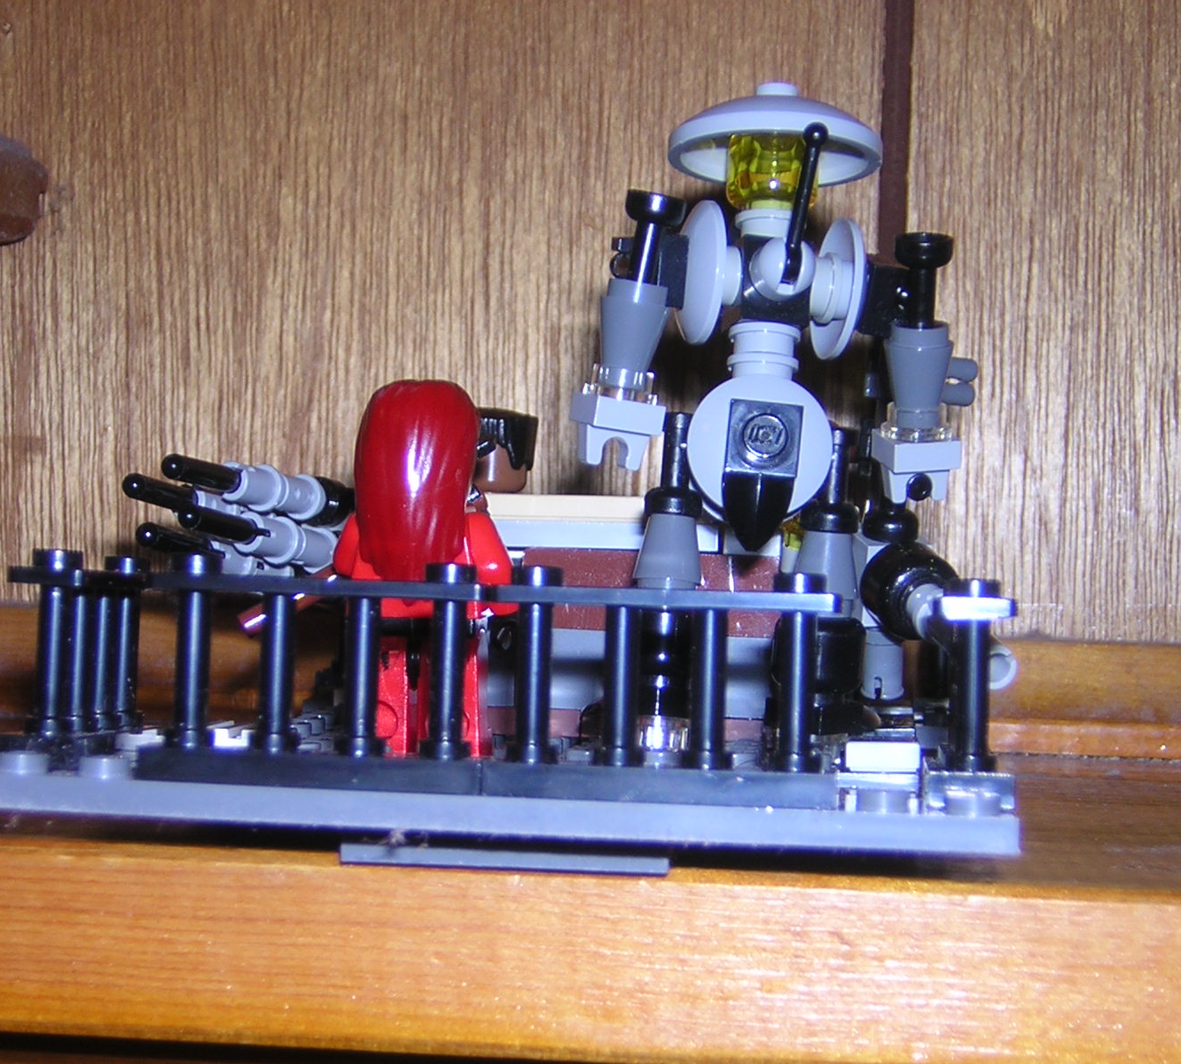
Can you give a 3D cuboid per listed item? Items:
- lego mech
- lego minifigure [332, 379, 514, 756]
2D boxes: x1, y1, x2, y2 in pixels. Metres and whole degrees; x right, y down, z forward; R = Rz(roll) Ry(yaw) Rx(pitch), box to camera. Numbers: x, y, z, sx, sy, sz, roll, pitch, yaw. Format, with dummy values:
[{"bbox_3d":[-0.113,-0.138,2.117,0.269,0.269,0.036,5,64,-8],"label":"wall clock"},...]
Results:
[{"bbox_3d":[0.021,-0.012,0.303,0.046,0.077,0.028,2,-2,-13],"label":"lego mech"},{"bbox_3d":[-0.018,0.004,0.303,0.022,0.042,0.015,2,-2,7],"label":"lego minifigure"}]

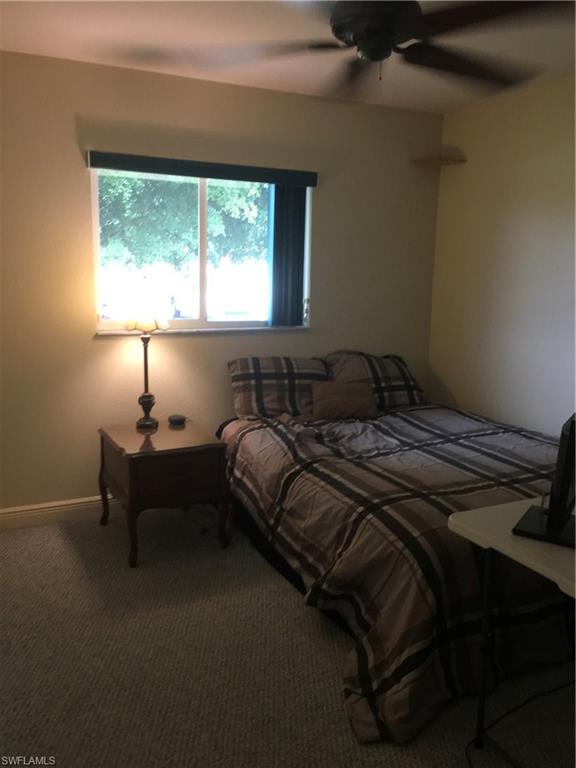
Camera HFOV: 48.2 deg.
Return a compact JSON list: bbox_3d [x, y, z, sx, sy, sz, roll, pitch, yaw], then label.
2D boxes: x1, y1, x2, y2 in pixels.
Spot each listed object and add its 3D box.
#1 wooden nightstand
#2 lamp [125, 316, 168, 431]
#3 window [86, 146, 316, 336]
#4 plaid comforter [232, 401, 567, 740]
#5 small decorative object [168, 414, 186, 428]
[{"bbox_3d":[-0.657,0.541,3.393,0.530,0.555,0.590,-5,12,-28],"label":"wooden nightstand"},{"bbox_3d":[-0.776,-0.076,3.468,0.235,0.630,0.235,-4,11,-24],"label":"lamp"},{"bbox_3d":[-0.447,-0.763,3.645,1.296,0.941,0.100,-4,11,-24],"label":"window"},{"bbox_3d":[0.650,0.586,3.223,1.620,0.570,2.070,-4,11,-26],"label":"plaid comforter"},{"bbox_3d":[-0.614,0.206,3.592,0.088,0.036,0.088,-4,11,-24],"label":"small decorative object"}]

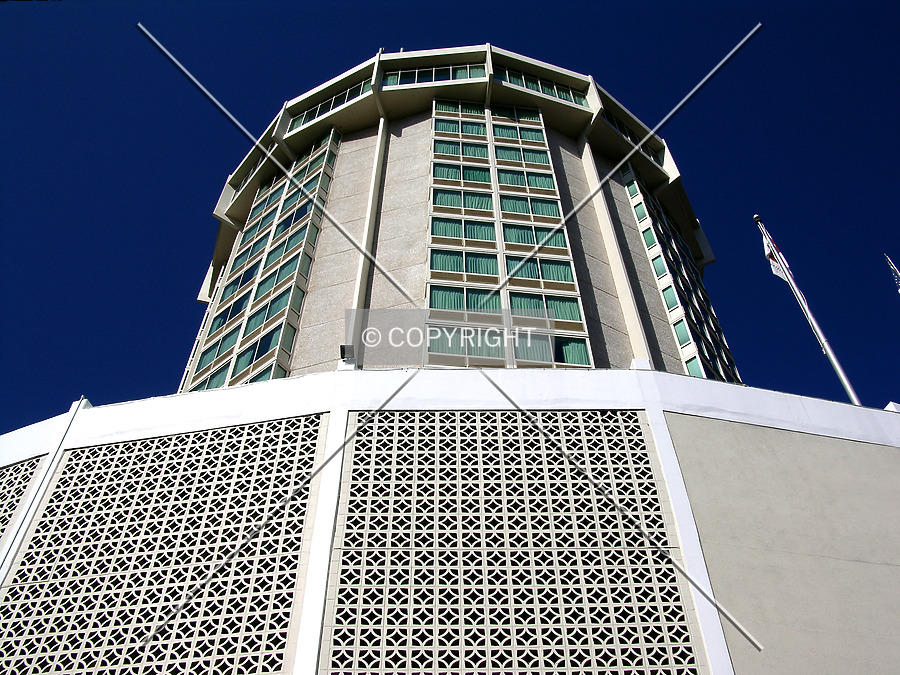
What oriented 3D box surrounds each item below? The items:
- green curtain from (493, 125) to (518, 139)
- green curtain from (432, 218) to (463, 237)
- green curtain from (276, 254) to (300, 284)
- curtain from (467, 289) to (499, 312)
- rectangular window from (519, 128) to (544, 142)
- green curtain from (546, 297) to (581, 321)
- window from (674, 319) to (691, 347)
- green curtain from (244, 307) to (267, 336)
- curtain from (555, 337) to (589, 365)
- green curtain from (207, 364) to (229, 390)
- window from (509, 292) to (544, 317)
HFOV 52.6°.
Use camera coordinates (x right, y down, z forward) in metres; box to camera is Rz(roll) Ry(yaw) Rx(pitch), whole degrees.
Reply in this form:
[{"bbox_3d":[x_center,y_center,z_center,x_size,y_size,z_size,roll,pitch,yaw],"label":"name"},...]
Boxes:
[{"bbox_3d":[2.966,-10.845,47.919,1.361,1.594,0.120,5,-53,-4],"label":"green curtain"},{"bbox_3d":[-0.104,-4.577,38.878,1.219,1.589,0.120,5,-54,-4],"label":"green curtain"},{"bbox_3d":[-7.105,-2.857,40.135,1.179,1.589,0.120,-33,-60,22],"label":"green curtain"},{"bbox_3d":[1.315,-1.370,34.703,1.299,1.485,0.100,5,-54,-4],"label":"curtain"},{"bbox_3d":[4.340,-10.715,48.043,1.321,1.514,0.150,5,-53,-4],"label":"rectangular window"},{"bbox_3d":[4.343,-1.125,34.893,1.235,1.485,0.100,5,-54,-4],"label":"green curtain"},{"bbox_3d":[10.037,-0.190,39.159,0.512,1.594,0.120,-32,-60,22],"label":"window"},{"bbox_3d":[-8.158,-0.590,38.489,1.214,1.589,0.120,-33,-60,22],"label":"green curtain"},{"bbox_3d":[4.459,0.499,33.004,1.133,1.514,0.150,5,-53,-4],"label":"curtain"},{"bbox_3d":[-9.425,1.815,36.944,1.294,1.589,0.120,-33,-60,22],"label":"green curtain"},{"bbox_3d":[2.964,-1.172,34.854,1.283,1.485,0.120,5,-54,-4],"label":"window"}]

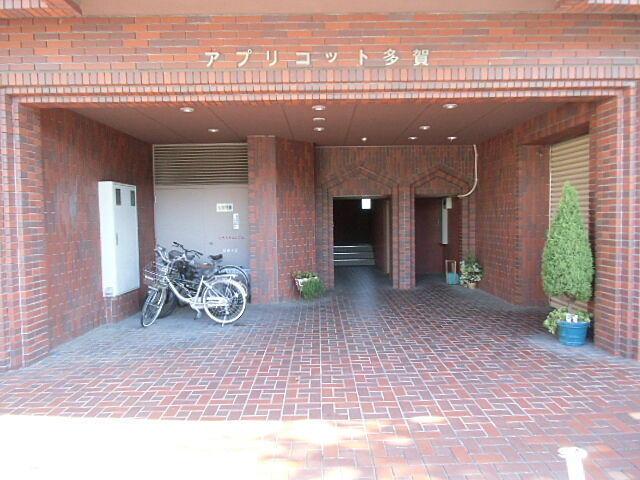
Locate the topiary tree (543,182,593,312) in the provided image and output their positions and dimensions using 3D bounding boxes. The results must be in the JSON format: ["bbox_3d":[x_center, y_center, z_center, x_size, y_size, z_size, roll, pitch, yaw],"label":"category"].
[{"bbox_3d":[2.793,0.077,5.006,0.530,1.420,0.530,-1,3,0],"label":"topiary tree"}]

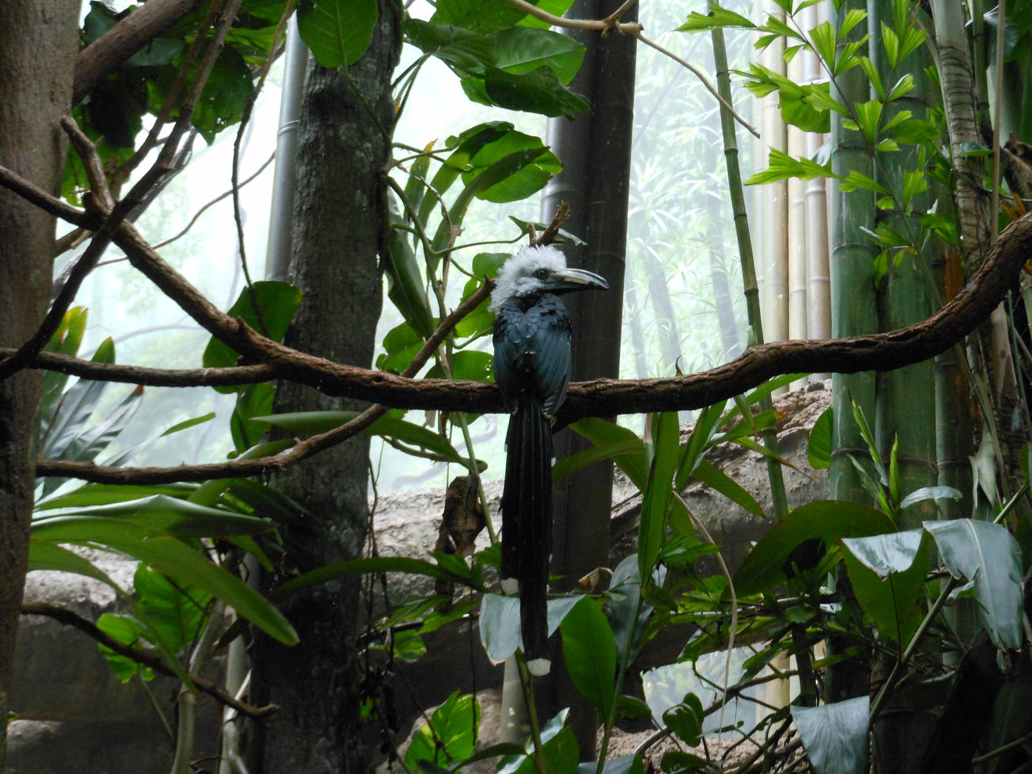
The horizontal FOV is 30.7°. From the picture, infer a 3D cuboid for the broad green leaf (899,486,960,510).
[{"bbox_3d":[0.737,0.198,3.350,0.106,0.044,0.065,2,-12,0],"label":"broad green leaf"}]

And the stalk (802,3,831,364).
[{"bbox_3d":[0.759,-0.493,4.700,0.056,0.948,0.057,-1,-10,0],"label":"stalk"}]

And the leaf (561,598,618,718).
[{"bbox_3d":[0.115,0.432,3.000,0.090,0.195,0.055,2,-12,0],"label":"leaf"}]

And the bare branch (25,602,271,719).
[{"bbox_3d":[-0.606,0.450,3.100,0.424,0.192,0.100,1,-10,0],"label":"bare branch"}]

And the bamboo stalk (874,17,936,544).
[{"bbox_3d":[0.766,-0.233,3.700,0.120,1.060,0.120,2,-12,0],"label":"bamboo stalk"}]

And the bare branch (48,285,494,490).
[{"bbox_3d":[-0.399,-0.006,3.000,0.738,0.325,0.160,1,-10,0],"label":"bare branch"}]

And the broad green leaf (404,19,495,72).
[{"bbox_3d":[-0.110,-0.567,3.120,0.154,0.088,0.090,1,-10,0],"label":"broad green leaf"}]

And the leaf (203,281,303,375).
[{"bbox_3d":[-0.441,-0.092,3.150,0.169,0.172,0.070,1,-10,0],"label":"leaf"}]

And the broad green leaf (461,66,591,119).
[{"bbox_3d":[0.015,-0.471,3.000,0.200,0.075,0.100,2,-12,0],"label":"broad green leaf"}]

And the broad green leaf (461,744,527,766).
[{"bbox_3d":[-0.032,0.560,2.850,0.105,0.040,0.060,-5,-15,31],"label":"broad green leaf"}]

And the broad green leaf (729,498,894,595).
[{"bbox_3d":[0.491,0.266,3.100,0.276,0.157,0.110,1,-10,0],"label":"broad green leaf"}]

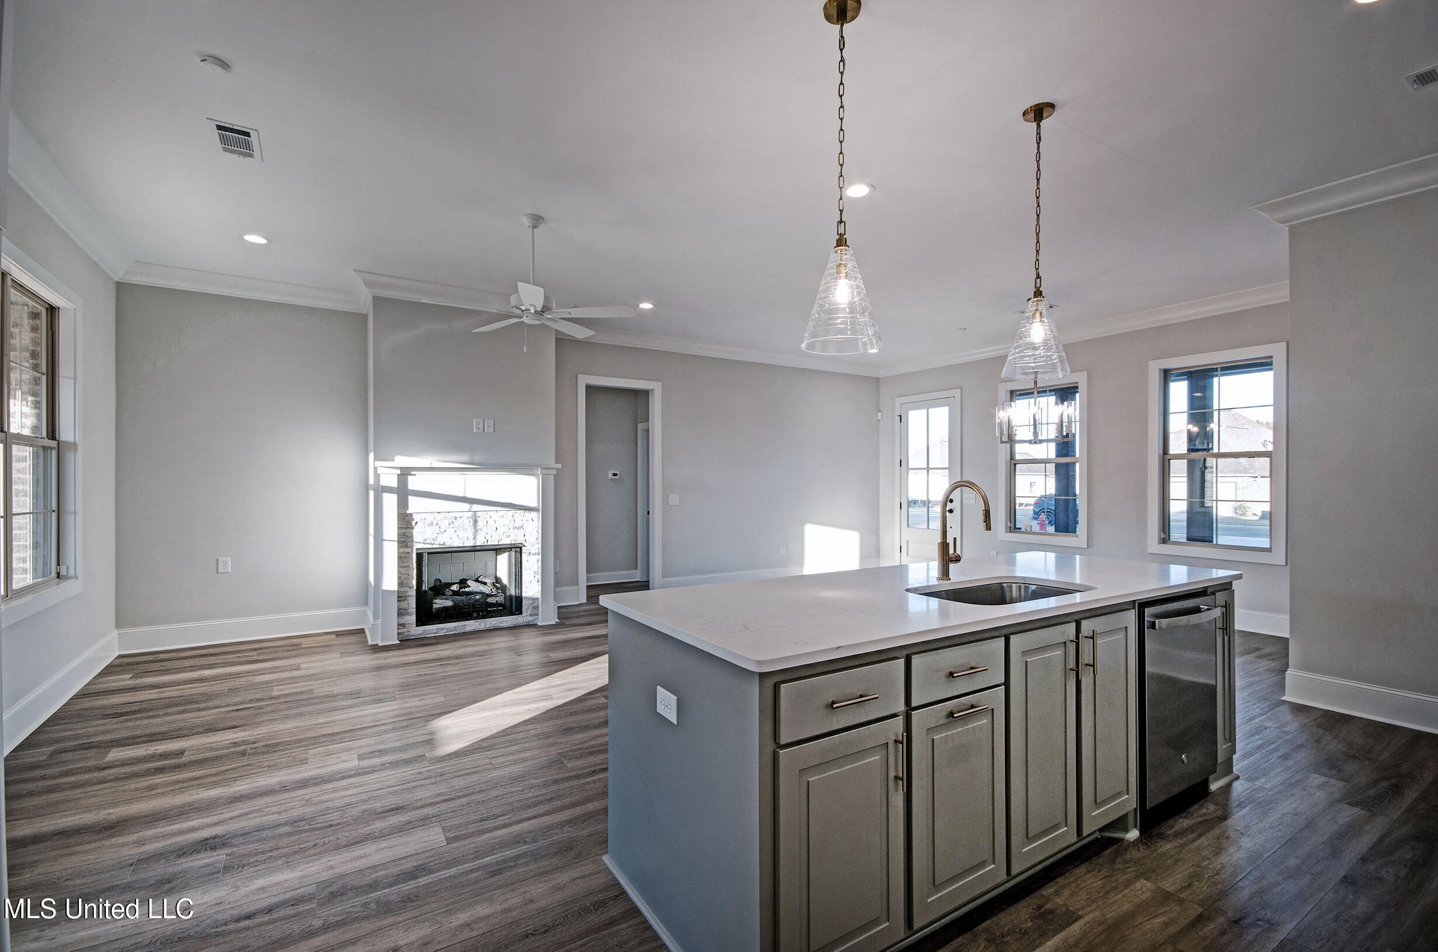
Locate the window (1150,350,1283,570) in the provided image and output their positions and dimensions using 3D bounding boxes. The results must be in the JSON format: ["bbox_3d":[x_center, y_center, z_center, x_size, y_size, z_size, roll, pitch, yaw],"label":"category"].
[{"bbox_3d":[4.681,-0.193,5.653,0.120,1.939,1.049,0,0,-32],"label":"window"}]

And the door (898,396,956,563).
[{"bbox_3d":[2.933,0.139,8.378,0.100,2.520,1.015,0,0,-32],"label":"door"}]

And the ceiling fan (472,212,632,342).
[{"bbox_3d":[-1.176,-1.309,3.802,1.300,0.710,1.300,0,0,-32],"label":"ceiling fan"}]

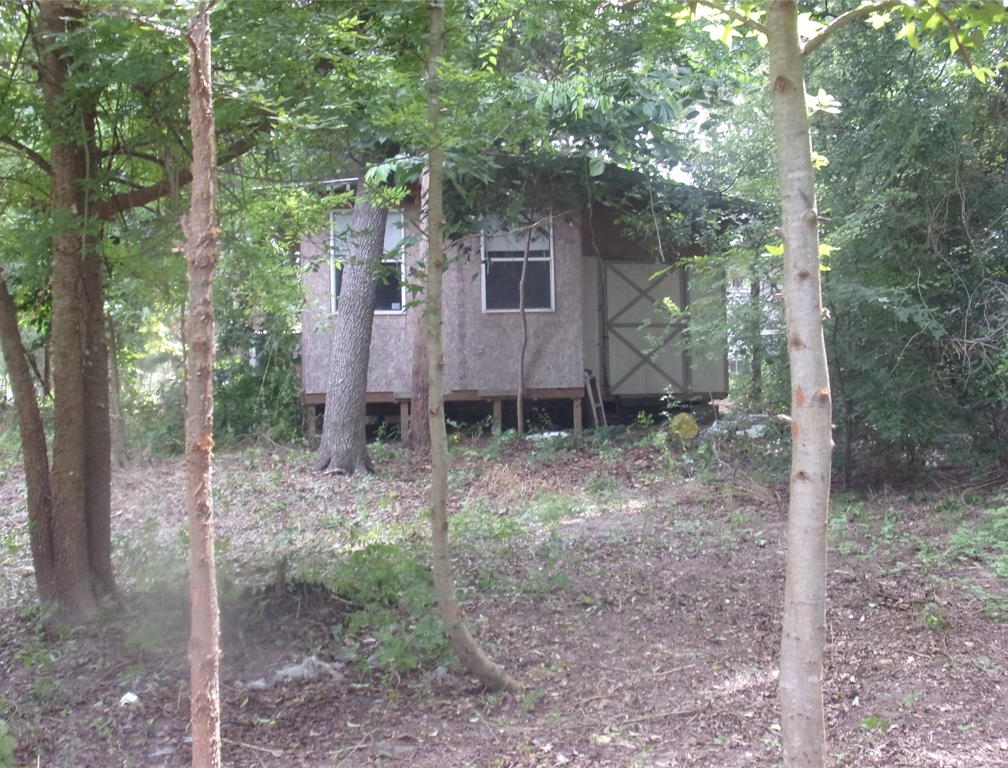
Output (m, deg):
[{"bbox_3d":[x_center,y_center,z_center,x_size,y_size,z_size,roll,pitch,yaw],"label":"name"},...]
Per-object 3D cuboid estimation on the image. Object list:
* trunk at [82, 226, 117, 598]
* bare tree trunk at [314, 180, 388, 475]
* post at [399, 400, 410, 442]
[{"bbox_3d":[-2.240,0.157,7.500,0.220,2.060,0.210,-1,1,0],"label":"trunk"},{"bbox_3d":[-1.580,-0.585,14.100,0.720,3.060,0.620,-1,1,0],"label":"bare tree trunk"},{"bbox_3d":[-1.236,0.466,16.900,0.110,0.530,0.110,-1,1,-7],"label":"post"}]

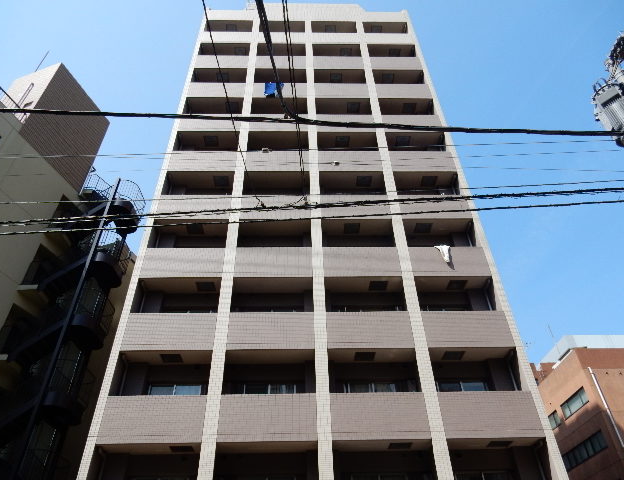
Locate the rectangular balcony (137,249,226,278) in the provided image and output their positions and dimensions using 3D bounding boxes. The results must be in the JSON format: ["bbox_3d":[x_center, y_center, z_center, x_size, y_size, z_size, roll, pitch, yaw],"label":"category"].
[{"bbox_3d":[-4.651,1.171,17.162,2.906,1.339,1.100,0,-40,-2],"label":"rectangular balcony"}]

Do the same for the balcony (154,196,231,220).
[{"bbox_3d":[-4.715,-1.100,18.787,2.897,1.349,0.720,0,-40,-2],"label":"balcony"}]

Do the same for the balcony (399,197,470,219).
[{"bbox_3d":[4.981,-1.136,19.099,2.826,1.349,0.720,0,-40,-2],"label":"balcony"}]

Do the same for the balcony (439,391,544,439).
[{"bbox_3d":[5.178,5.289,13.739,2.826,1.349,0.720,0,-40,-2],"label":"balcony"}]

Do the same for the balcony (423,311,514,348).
[{"bbox_3d":[5.126,3.295,15.700,2.825,1.339,1.100,0,-40,-2],"label":"balcony"}]

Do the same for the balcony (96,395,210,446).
[{"bbox_3d":[-4.521,5.461,13.587,2.906,1.339,1.100,0,-40,-2],"label":"balcony"}]

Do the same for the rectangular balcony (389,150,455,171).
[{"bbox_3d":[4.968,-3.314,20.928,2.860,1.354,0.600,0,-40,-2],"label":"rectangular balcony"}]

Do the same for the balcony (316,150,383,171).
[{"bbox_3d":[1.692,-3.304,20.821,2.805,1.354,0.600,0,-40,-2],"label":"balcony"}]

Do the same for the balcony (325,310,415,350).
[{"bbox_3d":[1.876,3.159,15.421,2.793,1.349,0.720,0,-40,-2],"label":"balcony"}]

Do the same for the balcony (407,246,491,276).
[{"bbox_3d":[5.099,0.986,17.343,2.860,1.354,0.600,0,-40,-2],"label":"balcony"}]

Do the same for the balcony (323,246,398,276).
[{"bbox_3d":[1.819,1.157,17.379,2.806,1.339,1.100,0,-40,-2],"label":"balcony"}]

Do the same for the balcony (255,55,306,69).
[{"bbox_3d":[-1.715,-9.561,26.209,2.806,1.339,1.100,0,-40,-2],"label":"balcony"}]

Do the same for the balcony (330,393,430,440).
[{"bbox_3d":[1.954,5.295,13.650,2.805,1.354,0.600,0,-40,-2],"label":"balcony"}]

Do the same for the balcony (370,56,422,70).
[{"bbox_3d":[4.737,-9.575,26.426,2.825,1.339,1.100,0,-40,-2],"label":"balcony"}]

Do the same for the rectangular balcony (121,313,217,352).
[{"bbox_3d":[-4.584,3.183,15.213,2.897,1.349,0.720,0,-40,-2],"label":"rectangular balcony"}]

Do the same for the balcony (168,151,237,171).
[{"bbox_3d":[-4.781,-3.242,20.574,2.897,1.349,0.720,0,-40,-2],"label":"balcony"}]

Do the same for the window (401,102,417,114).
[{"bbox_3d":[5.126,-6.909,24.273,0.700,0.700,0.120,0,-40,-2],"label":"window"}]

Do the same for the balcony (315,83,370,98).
[{"bbox_3d":[1.560,-7.423,24.529,2.806,1.339,1.100,0,-40,-2],"label":"balcony"}]

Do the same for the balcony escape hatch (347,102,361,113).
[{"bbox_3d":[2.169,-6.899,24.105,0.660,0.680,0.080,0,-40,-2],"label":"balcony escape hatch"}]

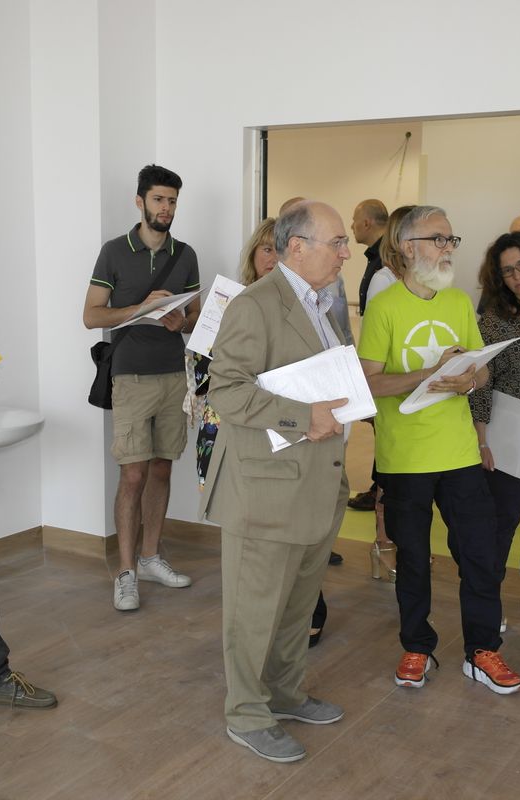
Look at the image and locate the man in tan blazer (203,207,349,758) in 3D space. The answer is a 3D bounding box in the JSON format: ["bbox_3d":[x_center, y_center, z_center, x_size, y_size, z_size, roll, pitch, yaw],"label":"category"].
[{"bbox_3d":[0.055,0.243,3.141,0.480,1.697,0.540,4,9,22],"label":"man in tan blazer"}]

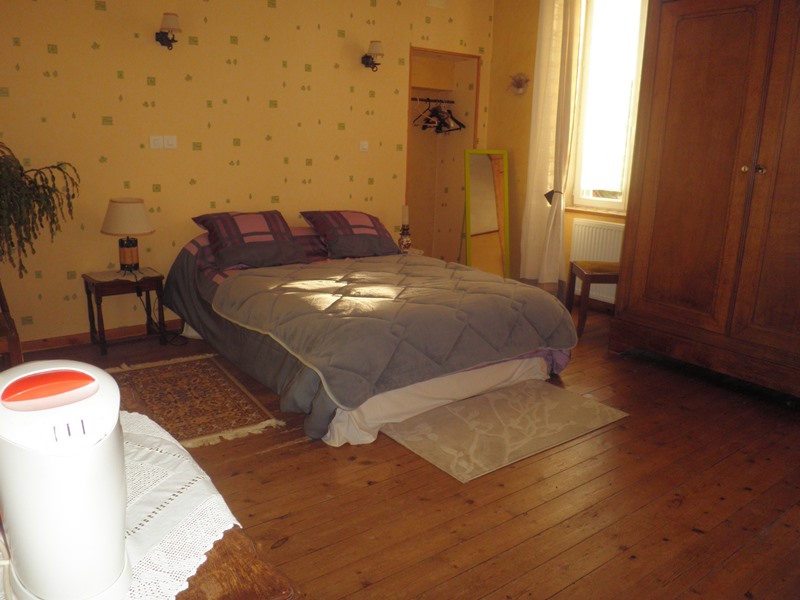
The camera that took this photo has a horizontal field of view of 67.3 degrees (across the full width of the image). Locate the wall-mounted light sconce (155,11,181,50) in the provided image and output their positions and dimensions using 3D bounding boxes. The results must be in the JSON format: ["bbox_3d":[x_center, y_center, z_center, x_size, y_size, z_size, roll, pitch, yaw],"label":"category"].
[{"bbox_3d":[-1.425,-1.642,3.682,0.135,0.205,0.190,-9,17,-35],"label":"wall-mounted light sconce"}]

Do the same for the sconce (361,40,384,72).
[{"bbox_3d":[-0.202,-1.834,4.545,0.135,0.205,0.190,-9,17,-35],"label":"sconce"}]

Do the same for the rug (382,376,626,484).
[{"bbox_3d":[0.494,0.548,2.841,1.100,0.012,0.650,-9,17,-35],"label":"rug"}]

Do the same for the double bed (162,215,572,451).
[{"bbox_3d":[-0.323,-0.043,3.630,1.500,0.770,2.100,-9,17,-35],"label":"double bed"}]

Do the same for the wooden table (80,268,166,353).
[{"bbox_3d":[-1.714,0.063,3.771,0.410,0.460,0.320,-9,17,-35],"label":"wooden table"}]

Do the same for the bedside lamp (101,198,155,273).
[{"bbox_3d":[-1.660,-0.385,3.692,0.340,0.455,0.340,-9,17,-35],"label":"bedside lamp"}]

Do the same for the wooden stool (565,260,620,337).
[{"bbox_3d":[1.437,-0.012,4.256,0.410,0.460,0.430,1,14,0],"label":"wooden stool"}]

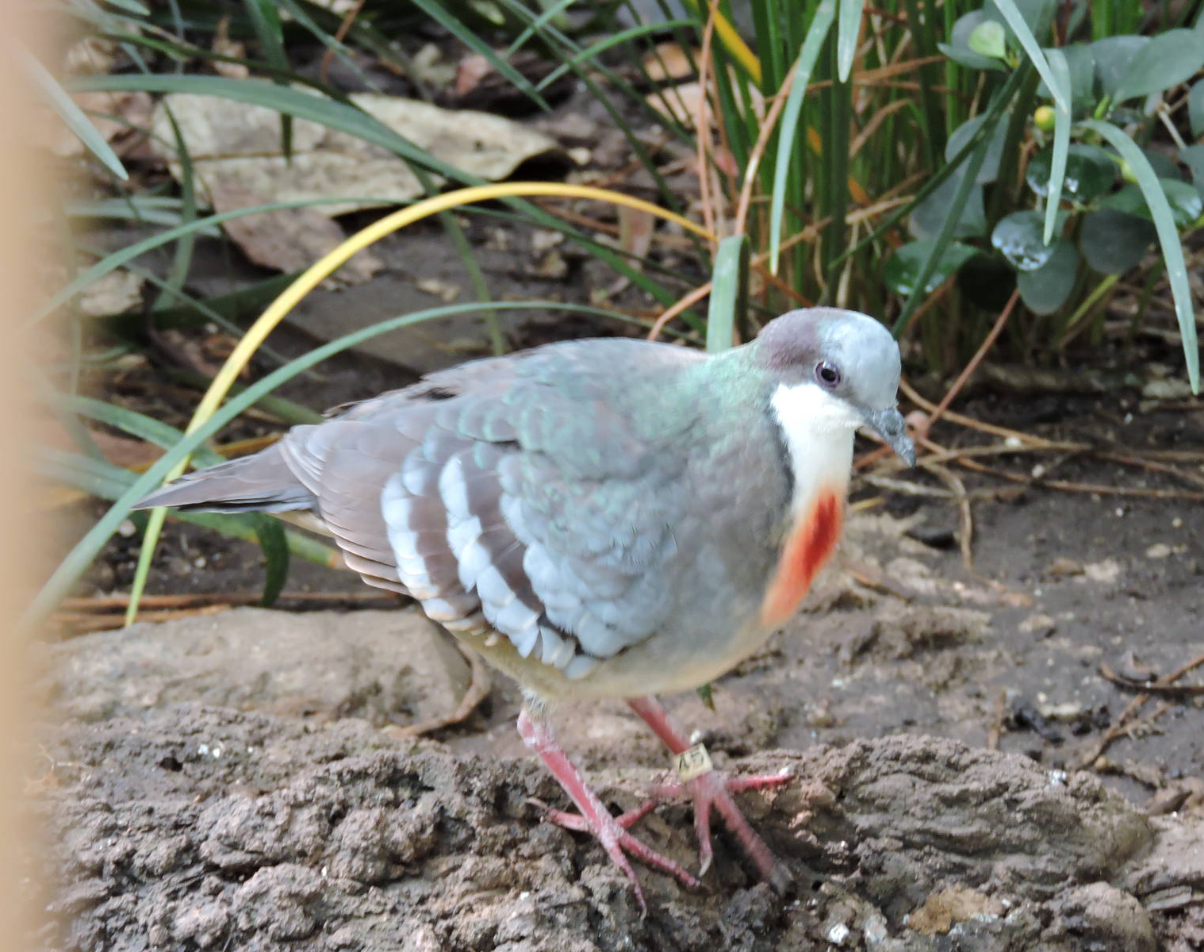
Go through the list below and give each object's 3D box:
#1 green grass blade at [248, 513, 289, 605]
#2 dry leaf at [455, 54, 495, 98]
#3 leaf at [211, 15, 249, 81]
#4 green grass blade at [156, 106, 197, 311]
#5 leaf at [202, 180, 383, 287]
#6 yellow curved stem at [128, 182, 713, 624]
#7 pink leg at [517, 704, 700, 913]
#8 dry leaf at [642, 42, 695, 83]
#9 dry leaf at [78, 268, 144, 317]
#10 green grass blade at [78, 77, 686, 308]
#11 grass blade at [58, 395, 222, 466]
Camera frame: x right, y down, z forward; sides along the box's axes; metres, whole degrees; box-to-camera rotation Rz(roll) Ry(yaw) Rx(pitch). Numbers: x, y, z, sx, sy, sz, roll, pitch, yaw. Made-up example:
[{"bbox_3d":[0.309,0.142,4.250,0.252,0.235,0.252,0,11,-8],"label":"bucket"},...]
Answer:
[{"bbox_3d":[-0.104,0.026,1.950,0.013,0.030,0.015,0,22,0],"label":"green grass blade"},{"bbox_3d":[-0.050,-0.155,2.420,0.016,0.013,0.014,0,22,0],"label":"dry leaf"},{"bbox_3d":[-0.147,-0.169,2.460,0.015,0.022,0.013,0,22,0],"label":"leaf"},{"bbox_3d":[-0.150,-0.095,2.200,0.015,0.068,0.030,0,22,0],"label":"green grass blade"},{"bbox_3d":[-0.117,-0.092,2.360,0.070,0.018,0.042,11,27,23],"label":"leaf"},{"bbox_3d":[-0.069,-0.034,2.137,0.245,0.105,0.052,-17,30,-32],"label":"yellow curved stem"},{"bbox_3d":[0.002,0.093,1.750,0.060,0.045,0.042,16,27,35],"label":"pink leg"},{"bbox_3d":[0.027,-0.169,2.540,0.022,0.010,0.020,0,25,0],"label":"dry leaf"},{"bbox_3d":[-0.184,-0.068,2.330,0.028,0.010,0.024,0,25,0],"label":"dry leaf"},{"bbox_3d":[-0.079,-0.100,2.180,0.214,0.064,0.060,0,22,0],"label":"green grass blade"},{"bbox_3d":[-0.161,-0.016,2.170,0.060,0.020,0.022,0,25,0],"label":"grass blade"}]

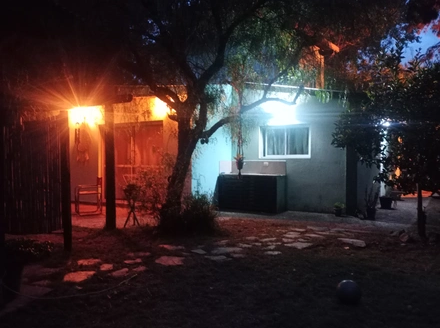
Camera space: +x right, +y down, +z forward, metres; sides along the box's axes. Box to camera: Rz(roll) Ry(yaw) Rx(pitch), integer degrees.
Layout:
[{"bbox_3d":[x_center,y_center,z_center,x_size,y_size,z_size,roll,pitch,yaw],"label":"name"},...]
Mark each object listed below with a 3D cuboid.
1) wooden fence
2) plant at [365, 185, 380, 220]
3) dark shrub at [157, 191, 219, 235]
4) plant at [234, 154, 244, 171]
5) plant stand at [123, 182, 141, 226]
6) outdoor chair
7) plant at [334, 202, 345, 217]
[{"bbox_3d":[-3.363,0.186,6.400,1.090,2.110,0.080,-1,2,-3],"label":"wooden fence"},{"bbox_3d":[3.203,0.805,7.500,0.340,0.700,0.340,0,2,29],"label":"plant"},{"bbox_3d":[-0.575,0.851,6.500,1.030,0.720,0.850,0,2,0],"label":"dark shrub"},{"bbox_3d":[0.373,-0.028,6.700,0.190,0.340,0.190,0,2,0],"label":"plant"},{"bbox_3d":[-1.728,0.789,6.950,0.310,0.830,0.310,0,2,0],"label":"plant stand"},{"bbox_3d":[-3.129,0.738,8.500,0.540,0.890,0.540,-1,2,-28],"label":"outdoor chair"},{"bbox_3d":[2.647,0.985,7.850,0.250,0.330,0.250,0,2,29],"label":"plant"}]

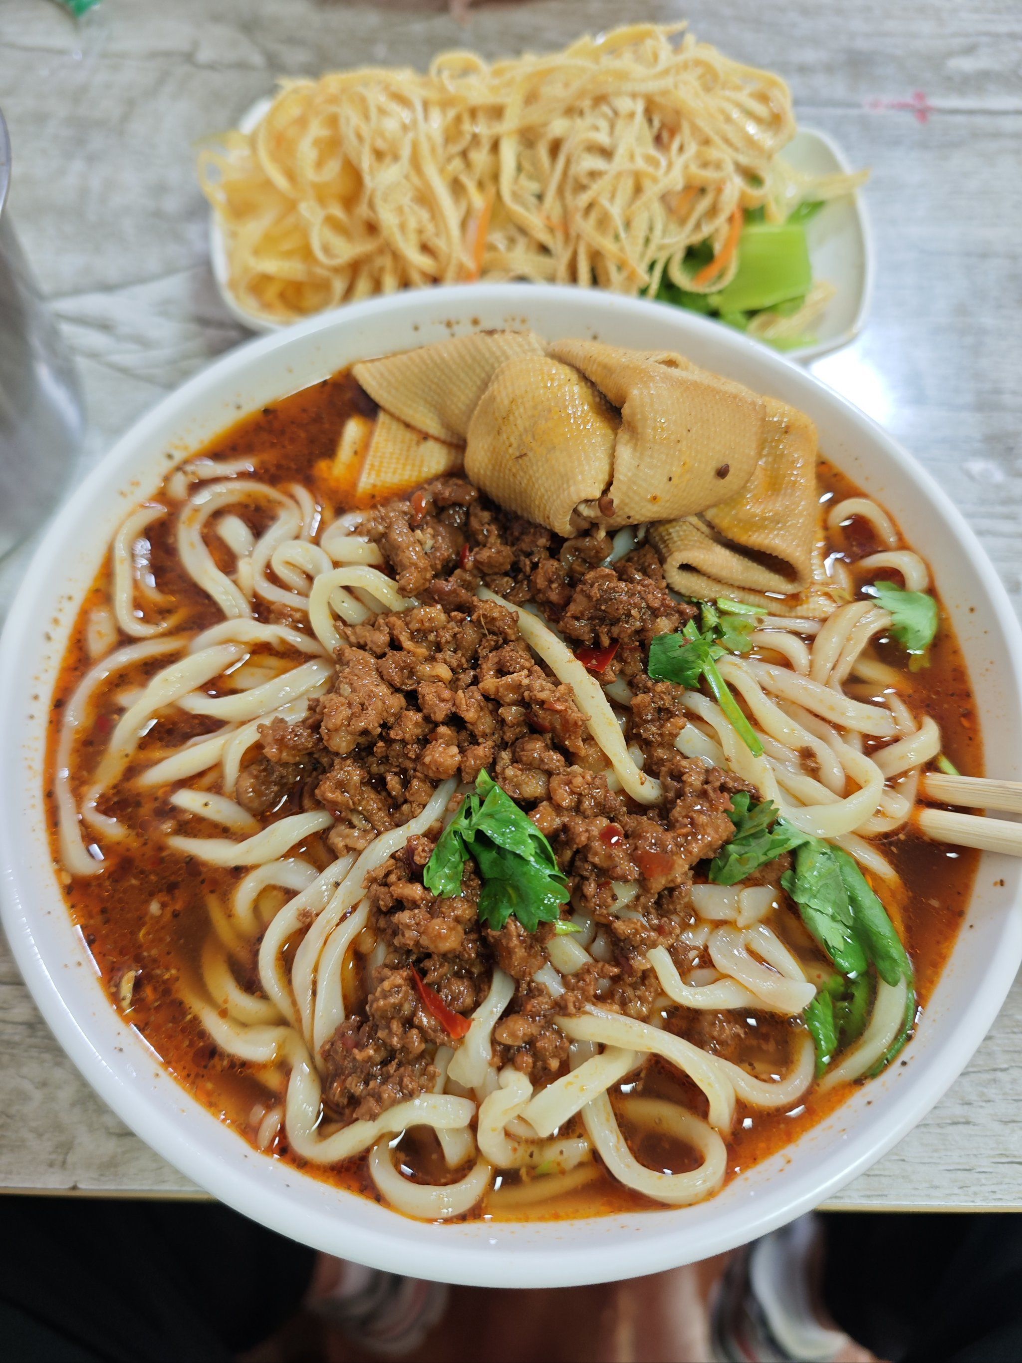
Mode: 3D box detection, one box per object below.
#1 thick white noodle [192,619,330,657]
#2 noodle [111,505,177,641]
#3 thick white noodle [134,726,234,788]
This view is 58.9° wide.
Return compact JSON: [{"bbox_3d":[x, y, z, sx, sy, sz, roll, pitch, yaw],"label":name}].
[{"bbox_3d":[-0.057,-0.010,0.205,0.030,0.007,0.008,2,68,-1],"label":"thick white noodle"},{"bbox_3d":[-0.087,-0.026,0.214,0.013,0.005,0.035,-10,69,-6],"label":"noodle"},{"bbox_3d":[-0.069,0.017,0.195,0.023,0.006,0.005,-32,72,-13],"label":"thick white noodle"}]

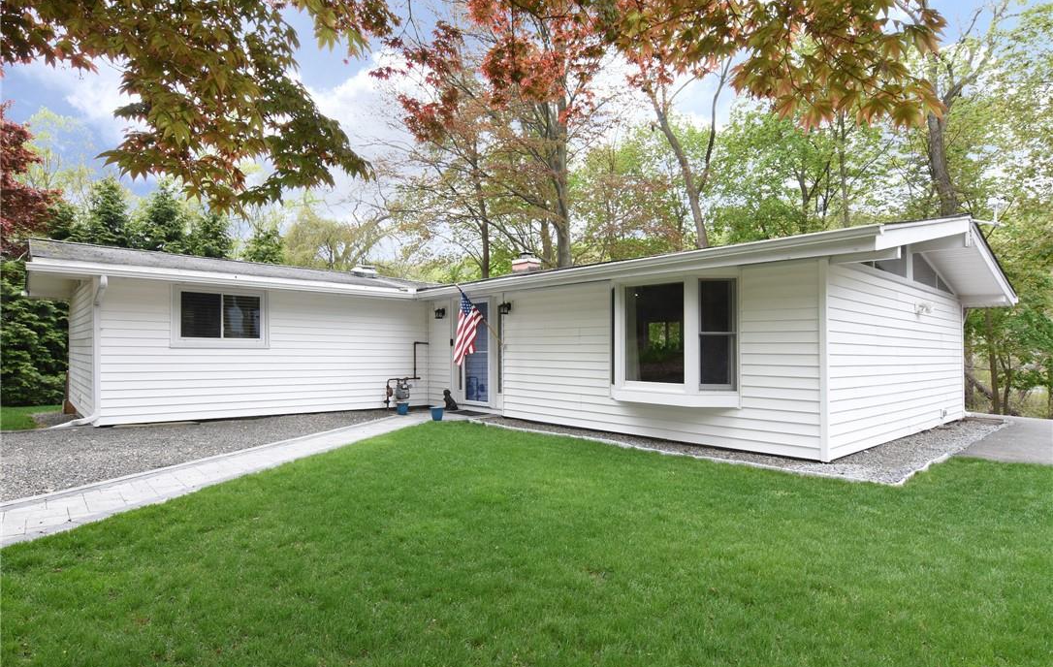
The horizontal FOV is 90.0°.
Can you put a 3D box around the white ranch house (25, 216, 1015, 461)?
[{"bbox_3d":[-0.780,-0.060,11.600,14.400,3.420,15.000,2,-3,-43],"label":"white ranch house"}]

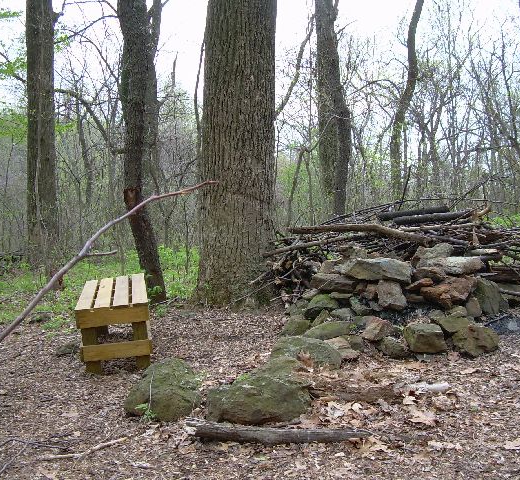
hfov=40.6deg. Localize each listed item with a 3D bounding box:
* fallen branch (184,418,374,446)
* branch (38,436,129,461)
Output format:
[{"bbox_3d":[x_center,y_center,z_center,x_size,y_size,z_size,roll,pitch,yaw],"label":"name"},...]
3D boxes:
[{"bbox_3d":[0.099,0.986,3.631,0.970,0.090,0.100,-1,5,5],"label":"fallen branch"},{"bbox_3d":[-0.874,1.042,3.539,0.470,0.040,0.110,-4,6,-29],"label":"branch"}]

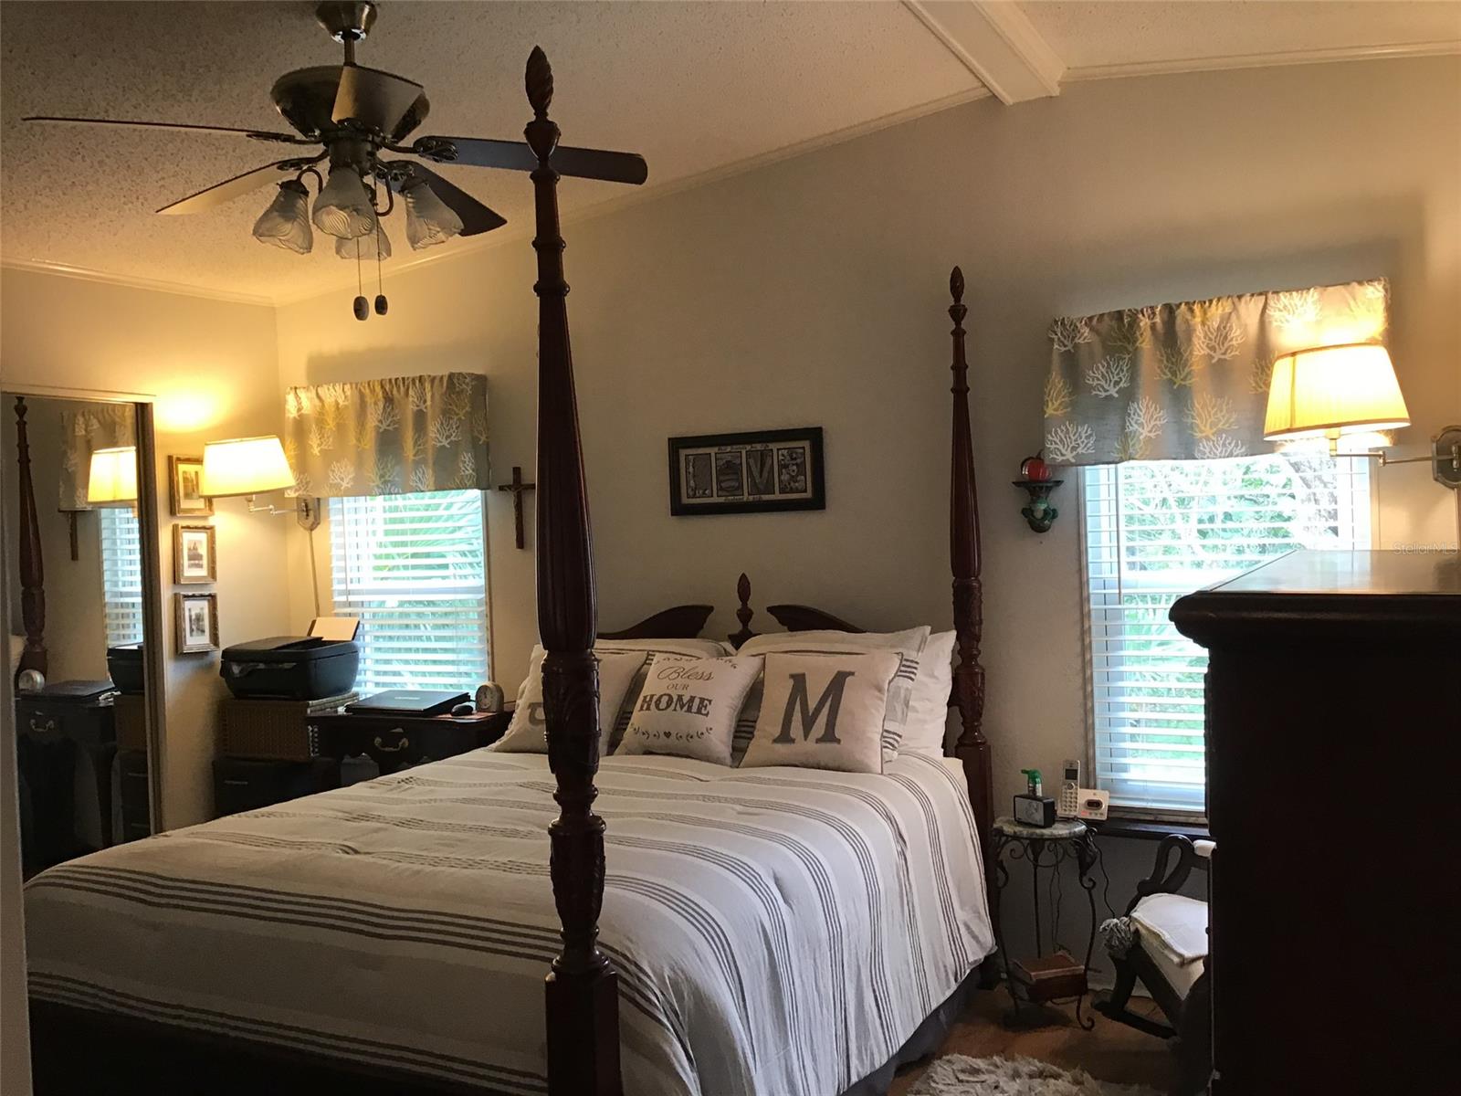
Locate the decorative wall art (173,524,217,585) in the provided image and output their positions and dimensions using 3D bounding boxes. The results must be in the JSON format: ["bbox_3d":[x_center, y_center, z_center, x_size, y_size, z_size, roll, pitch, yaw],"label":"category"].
[{"bbox_3d":[-1.989,0.025,4.864,0.025,0.226,0.160,-2,1,28],"label":"decorative wall art"}]

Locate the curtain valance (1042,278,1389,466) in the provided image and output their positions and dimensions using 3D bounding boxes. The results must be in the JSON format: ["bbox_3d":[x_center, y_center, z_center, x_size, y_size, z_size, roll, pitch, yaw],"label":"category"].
[{"bbox_3d":[1.305,-0.461,3.580,0.891,0.424,0.099,-2,1,28],"label":"curtain valance"}]

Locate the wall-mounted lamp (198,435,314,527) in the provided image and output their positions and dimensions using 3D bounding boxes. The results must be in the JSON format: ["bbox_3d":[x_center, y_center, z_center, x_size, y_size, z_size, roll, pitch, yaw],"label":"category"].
[{"bbox_3d":[-1.722,-0.232,4.913,0.328,0.335,0.560,-2,1,27],"label":"wall-mounted lamp"}]

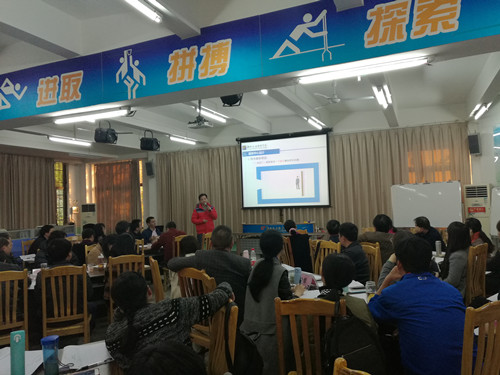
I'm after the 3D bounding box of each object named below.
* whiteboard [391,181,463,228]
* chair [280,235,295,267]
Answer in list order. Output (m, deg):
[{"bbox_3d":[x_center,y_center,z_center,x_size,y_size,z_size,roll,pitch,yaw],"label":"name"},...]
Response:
[{"bbox_3d":[3.482,0.359,7.716,1.240,0.870,0.050,-3,-2,29],"label":"whiteboard"},{"bbox_3d":[0.823,1.277,6.323,0.520,0.980,0.430,-1,-2,-28],"label":"chair"}]

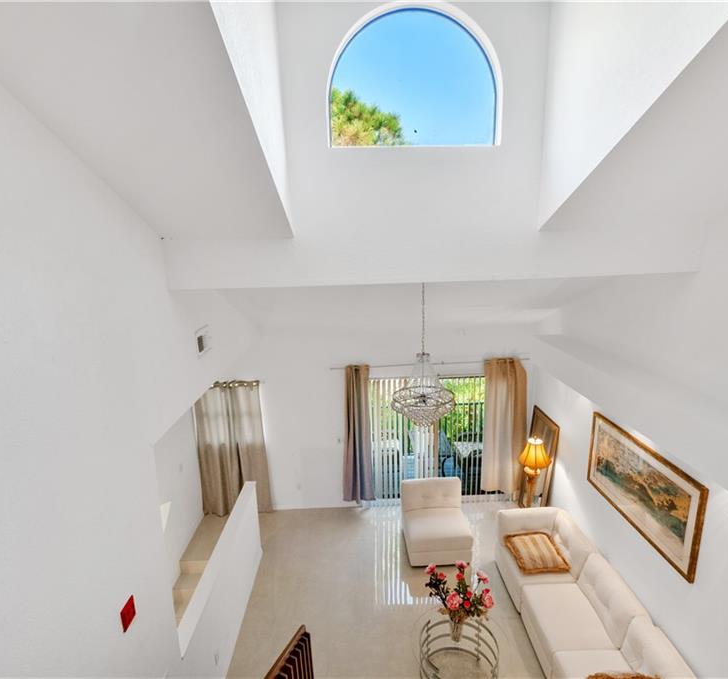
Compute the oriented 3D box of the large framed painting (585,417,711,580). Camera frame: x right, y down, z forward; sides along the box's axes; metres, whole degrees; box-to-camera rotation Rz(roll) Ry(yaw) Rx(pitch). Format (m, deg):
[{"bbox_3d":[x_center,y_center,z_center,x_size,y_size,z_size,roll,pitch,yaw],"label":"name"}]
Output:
[{"bbox_3d":[2.998,1.604,4.730,0.048,0.967,1.789,-2,12,-1],"label":"large framed painting"}]

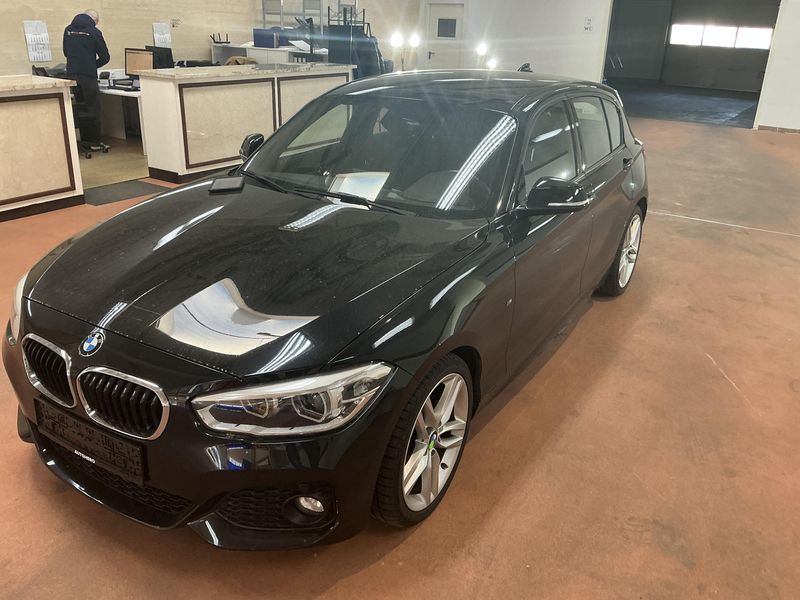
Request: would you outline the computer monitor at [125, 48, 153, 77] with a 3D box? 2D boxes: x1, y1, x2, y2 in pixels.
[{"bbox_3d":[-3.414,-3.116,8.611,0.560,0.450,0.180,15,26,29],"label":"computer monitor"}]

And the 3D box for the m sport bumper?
[{"bbox_3d":[-0.871,0.326,2.251,1.750,0.580,0.500,15,26,29],"label":"m sport bumper"}]

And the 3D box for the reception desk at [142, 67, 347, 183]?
[{"bbox_3d":[-1.807,-2.366,8.326,0.780,1.120,3.250,15,26,29],"label":"reception desk"}]

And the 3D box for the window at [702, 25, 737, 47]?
[{"bbox_3d":[10.865,-8.944,21.974,1.027,0.636,0.080,15,26,27],"label":"window"}]

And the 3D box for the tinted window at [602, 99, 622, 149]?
[{"bbox_3d":[1.339,-1.109,4.083,0.050,0.330,0.270,-7,14,21],"label":"tinted window"}]

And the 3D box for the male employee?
[{"bbox_3d":[-4.176,-2.957,8.702,0.600,1.740,0.480,5,23,6],"label":"male employee"}]

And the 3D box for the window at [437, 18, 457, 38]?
[{"bbox_3d":[1.119,-6.501,15.477,0.534,0.437,0.050,15,26,29],"label":"window"}]

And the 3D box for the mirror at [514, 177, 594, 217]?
[{"bbox_3d":[0.663,-0.440,2.772,0.280,0.170,0.180,15,26,29],"label":"mirror"}]

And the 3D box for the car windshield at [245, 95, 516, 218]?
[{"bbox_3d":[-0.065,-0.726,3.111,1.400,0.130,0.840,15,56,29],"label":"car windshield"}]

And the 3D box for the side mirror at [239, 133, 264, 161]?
[{"bbox_3d":[-0.779,-0.829,3.564,0.280,0.170,0.180,15,26,29],"label":"side mirror"}]

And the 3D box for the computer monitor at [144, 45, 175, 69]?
[{"bbox_3d":[-3.259,-3.188,8.804,0.540,0.460,0.160,15,26,29],"label":"computer monitor"}]

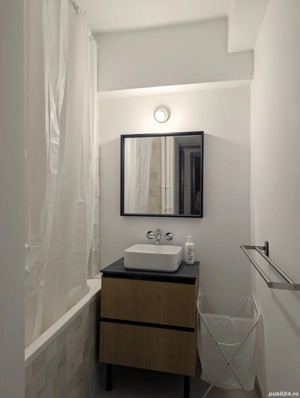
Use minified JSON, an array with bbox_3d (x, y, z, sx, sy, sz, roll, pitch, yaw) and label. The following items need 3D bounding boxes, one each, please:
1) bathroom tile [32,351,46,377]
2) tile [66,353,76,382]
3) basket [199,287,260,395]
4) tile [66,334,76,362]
[{"bbox_3d":[-0.504,0.744,1.246,0.009,0.072,0.100,0,1,11],"label":"bathroom tile"},{"bbox_3d":[-0.448,0.940,1.542,0.009,0.105,0.100,0,1,11],"label":"tile"},{"bbox_3d":[0.509,0.977,1.852,0.372,0.617,0.391,0,1,11],"label":"basket"},{"bbox_3d":[-0.448,0.829,1.541,0.009,0.105,0.100,0,1,11],"label":"tile"}]

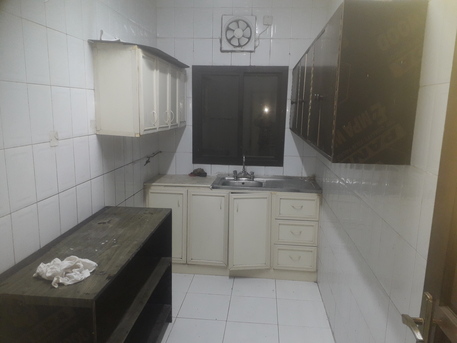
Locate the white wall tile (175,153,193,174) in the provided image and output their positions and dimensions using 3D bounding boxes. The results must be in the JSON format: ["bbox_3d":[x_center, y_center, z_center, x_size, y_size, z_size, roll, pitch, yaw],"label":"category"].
[{"bbox_3d":[-0.487,-0.060,3.966,0.200,0.300,0.010,2,10,6],"label":"white wall tile"}]

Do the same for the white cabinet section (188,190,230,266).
[{"bbox_3d":[-0.178,0.524,3.723,0.400,0.757,0.450,2,10,5],"label":"white cabinet section"}]

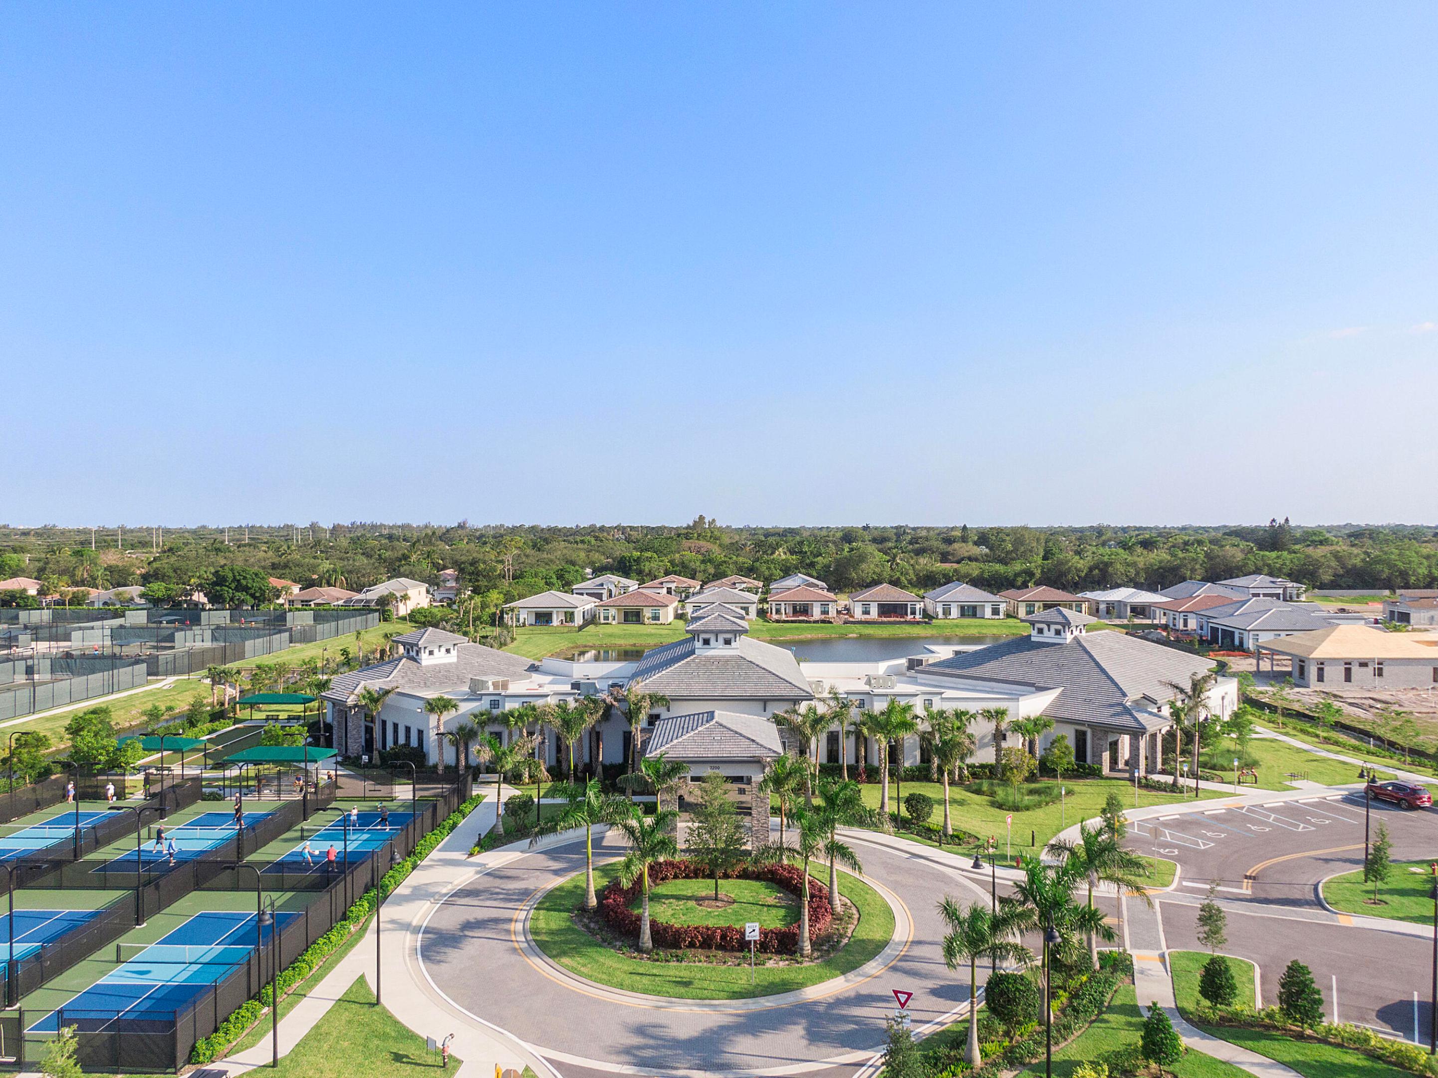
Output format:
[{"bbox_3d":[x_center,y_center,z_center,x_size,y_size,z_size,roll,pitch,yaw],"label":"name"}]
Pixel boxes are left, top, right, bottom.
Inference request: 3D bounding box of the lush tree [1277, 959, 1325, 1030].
[{"bbox_3d":[24.594,19.377,42.202,2.000,3.140,2.000,0,1,0],"label":"lush tree"}]

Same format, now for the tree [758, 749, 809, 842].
[{"bbox_3d":[3.937,16.741,61.184,3.099,7.386,3.099,0,1,0],"label":"tree"}]

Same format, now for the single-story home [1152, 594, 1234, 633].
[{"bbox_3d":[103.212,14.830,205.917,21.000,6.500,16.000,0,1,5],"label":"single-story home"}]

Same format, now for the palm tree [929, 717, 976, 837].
[{"bbox_3d":[16.245,16.602,69.401,3.290,7.990,3.120,0,1,0],"label":"palm tree"}]

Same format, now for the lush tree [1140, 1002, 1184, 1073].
[{"bbox_3d":[17.243,19.528,38.967,1.700,2.920,1.700,0,1,0],"label":"lush tree"}]

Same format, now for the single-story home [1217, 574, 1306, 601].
[{"bbox_3d":[154.400,13.669,285.000,16.000,6.800,22.000,0,1,4],"label":"single-story home"}]

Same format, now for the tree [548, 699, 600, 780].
[{"bbox_3d":[-11.660,16.617,79.829,3.960,7.650,3.760,0,1,0],"label":"tree"}]

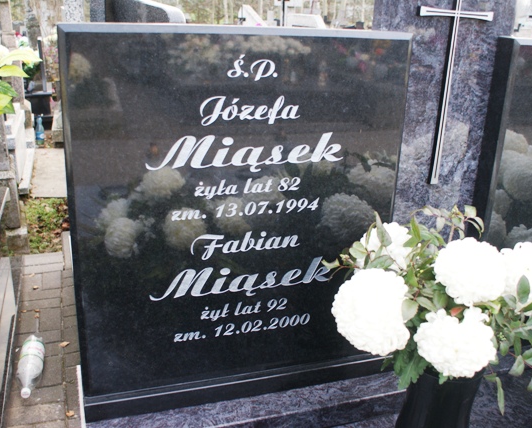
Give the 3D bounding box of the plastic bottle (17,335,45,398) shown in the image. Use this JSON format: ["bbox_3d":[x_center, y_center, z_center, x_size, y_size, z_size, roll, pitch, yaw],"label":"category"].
[{"bbox_3d":[-0.921,0.603,2.106,0.093,0.093,0.322,-1,21,-15],"label":"plastic bottle"}]

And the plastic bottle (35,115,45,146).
[{"bbox_3d":[-2.301,-0.850,5.430,0.088,0.308,0.088,-3,21,-20],"label":"plastic bottle"}]

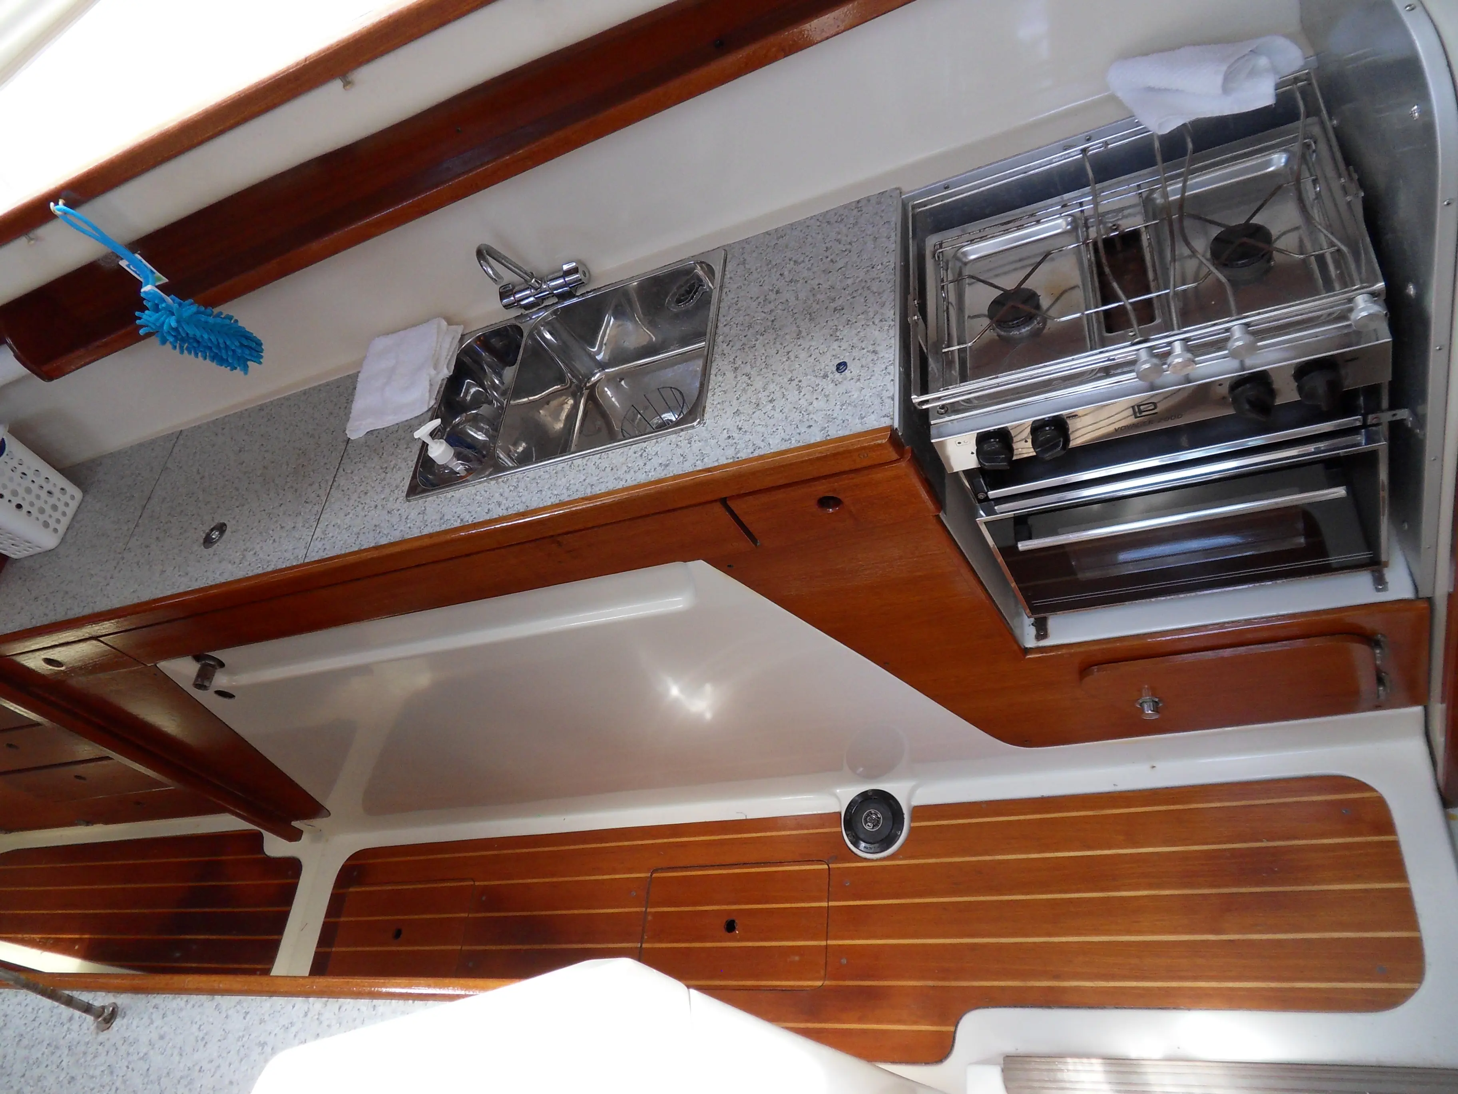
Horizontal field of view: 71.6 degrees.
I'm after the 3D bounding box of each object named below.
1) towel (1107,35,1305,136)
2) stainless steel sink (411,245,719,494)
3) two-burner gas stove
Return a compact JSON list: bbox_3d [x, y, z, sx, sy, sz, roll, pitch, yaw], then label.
[{"bbox_3d":[0.590,-0.570,1.252,0.211,0.071,0.114,-11,56,25],"label":"towel"},{"bbox_3d":[-0.225,-0.233,1.661,0.539,0.159,0.352,-11,56,25],"label":"stainless steel sink"},{"bbox_3d":[0.588,-0.221,1.427,0.511,0.560,0.418,-11,56,25],"label":"two-burner gas stove"}]

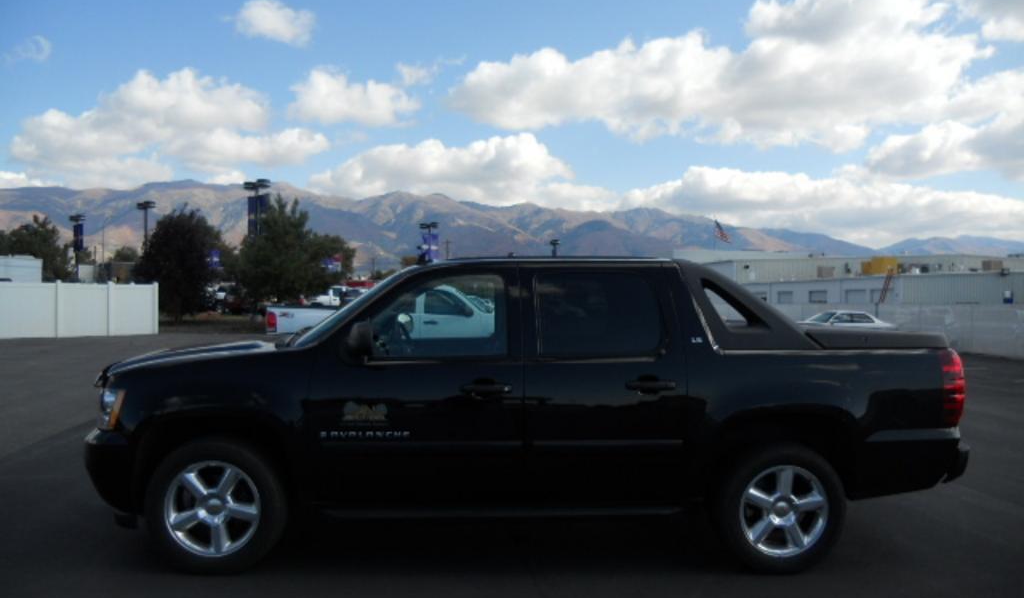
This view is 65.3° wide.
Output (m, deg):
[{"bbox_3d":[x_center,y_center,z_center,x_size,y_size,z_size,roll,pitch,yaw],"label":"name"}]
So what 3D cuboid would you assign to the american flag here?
[{"bbox_3d":[21.084,-6.761,80.000,1.500,2.300,0.400,1,0,-11],"label":"american flag"}]

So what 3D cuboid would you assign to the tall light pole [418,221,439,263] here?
[{"bbox_3d":[-7.713,-2.855,75.000,0.800,8.600,2.000,1,0,-41],"label":"tall light pole"}]

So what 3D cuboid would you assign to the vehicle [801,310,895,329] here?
[{"bbox_3d":[11.832,1.103,29.000,4.850,1.420,1.820,1,0,-29],"label":"vehicle"}]

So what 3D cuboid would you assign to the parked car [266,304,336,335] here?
[{"bbox_3d":[-1.802,0.621,16.400,5.800,1.870,2.030,1,0,-1],"label":"parked car"}]

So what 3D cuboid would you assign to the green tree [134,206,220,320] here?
[{"bbox_3d":[-17.063,-1.731,41.000,4.300,6.000,4.200,1,0,0],"label":"green tree"}]

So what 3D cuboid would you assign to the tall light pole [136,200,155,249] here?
[{"bbox_3d":[-27.872,-3.234,61.000,0.800,8.600,2.000,1,0,-41],"label":"tall light pole"}]

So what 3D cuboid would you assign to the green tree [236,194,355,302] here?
[{"bbox_3d":[-11.426,-2.025,42.000,6.100,6.800,5.800,1,0,0],"label":"green tree"}]

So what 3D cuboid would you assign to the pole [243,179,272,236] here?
[{"bbox_3d":[-15.563,-3.003,49.000,0.800,8.600,2.000,1,0,-41],"label":"pole"}]

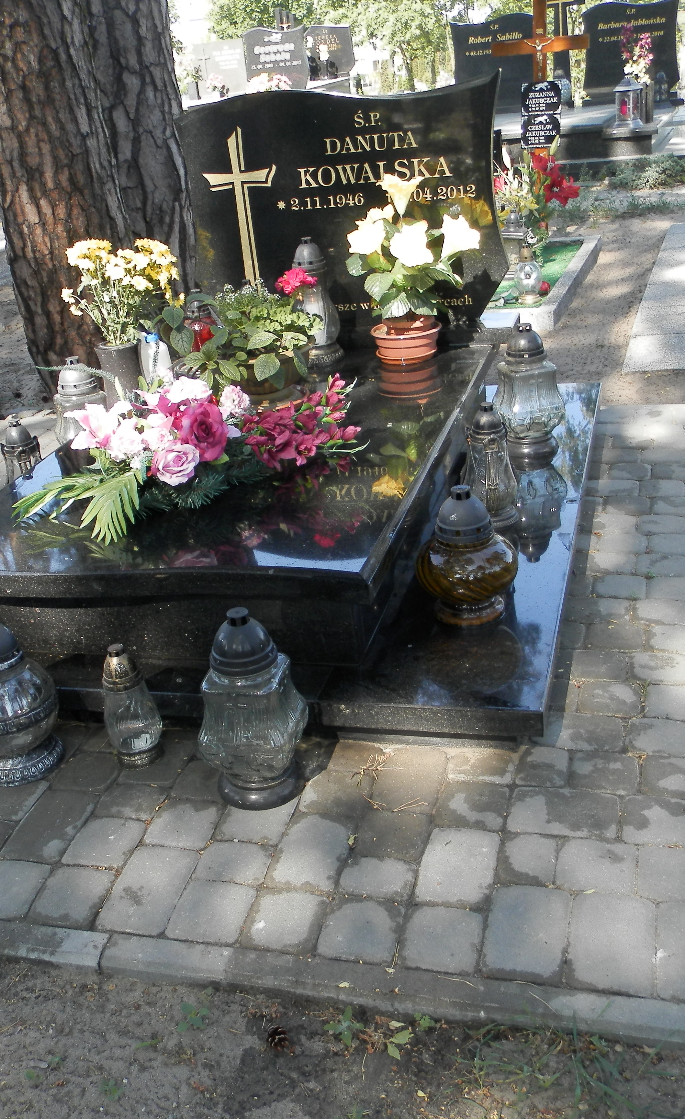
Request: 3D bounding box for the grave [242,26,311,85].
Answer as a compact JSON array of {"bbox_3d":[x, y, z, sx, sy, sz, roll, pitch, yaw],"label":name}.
[{"bbox_3d":[-0.757,-5.828,12.500,0.800,0.680,0.090,1,26,17],"label":"grave"}]

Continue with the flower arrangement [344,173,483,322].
[{"bbox_3d":[0.207,-0.908,3.159,0.420,0.430,0.360,1,26,17],"label":"flower arrangement"}]

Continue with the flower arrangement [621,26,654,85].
[{"bbox_3d":[2.095,-3.592,7.669,0.224,0.393,0.206,1,27,17],"label":"flower arrangement"}]

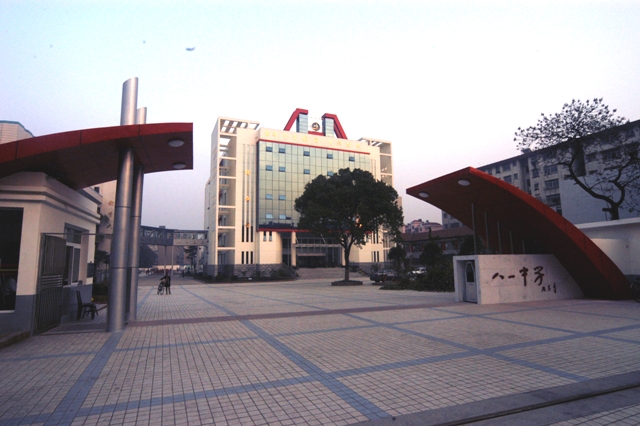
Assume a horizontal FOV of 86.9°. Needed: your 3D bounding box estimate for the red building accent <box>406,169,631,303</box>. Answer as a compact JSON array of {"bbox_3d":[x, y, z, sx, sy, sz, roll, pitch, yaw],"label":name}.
[{"bbox_3d":[8.144,1.088,14.341,7.140,4.845,4.080,1,-7,-15],"label":"red building accent"}]

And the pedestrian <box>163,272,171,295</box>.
[{"bbox_3d":[-11.676,5.385,25.802,0.408,1.652,0.510,3,-8,-26],"label":"pedestrian"}]

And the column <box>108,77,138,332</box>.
[{"bbox_3d":[-4.737,-0.345,8.135,0.323,6.127,0.323,2,-8,-24],"label":"column"}]

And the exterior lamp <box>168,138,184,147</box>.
[{"bbox_3d":[-3.579,-1.757,8.415,0.367,0.092,0.367,2,-8,-24],"label":"exterior lamp"}]

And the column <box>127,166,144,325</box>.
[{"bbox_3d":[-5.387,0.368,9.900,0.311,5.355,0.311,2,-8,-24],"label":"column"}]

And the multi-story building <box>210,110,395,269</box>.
[{"bbox_3d":[-4.117,-3.714,71.911,36.302,32.784,17.340,2,-8,-24],"label":"multi-story building"}]

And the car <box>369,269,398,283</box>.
[{"bbox_3d":[8.526,7.539,40.507,4.600,1.460,1.780,2,-8,-24],"label":"car"}]

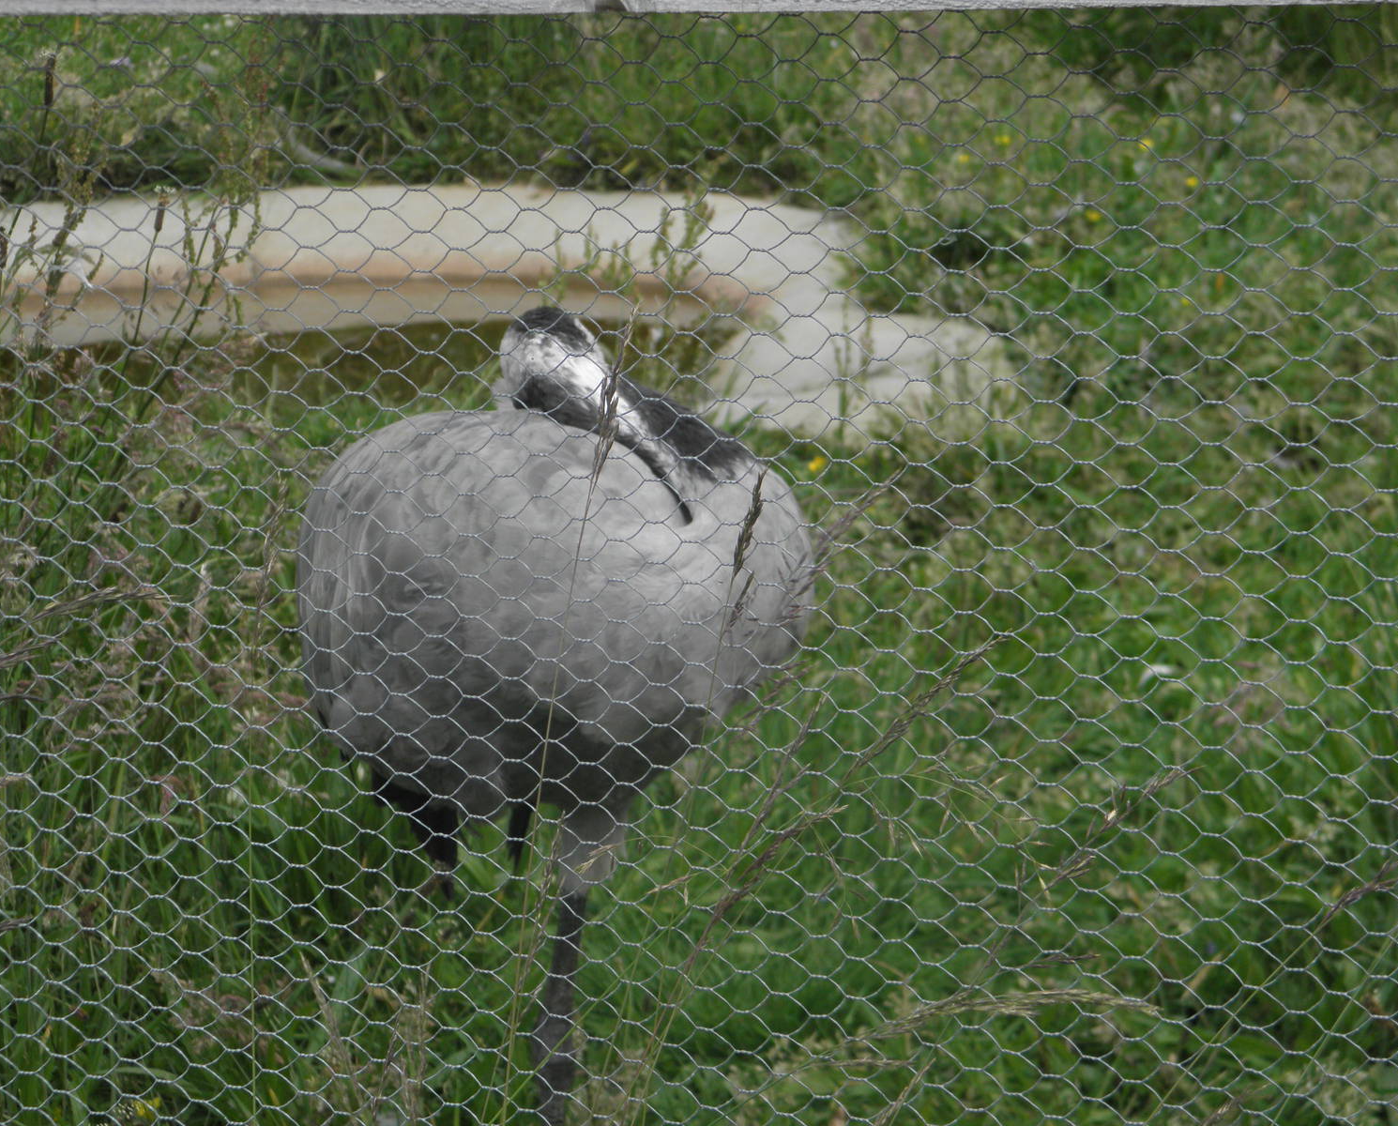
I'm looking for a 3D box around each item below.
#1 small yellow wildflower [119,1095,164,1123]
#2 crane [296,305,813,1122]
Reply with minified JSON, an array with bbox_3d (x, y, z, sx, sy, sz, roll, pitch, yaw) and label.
[{"bbox_3d":[-0.465,0.455,3.400,0.035,0.024,0.033,0,14,0],"label":"small yellow wildflower"},{"bbox_3d":[-0.116,0.217,3.300,0.480,0.860,0.300,10,17,34],"label":"crane"}]

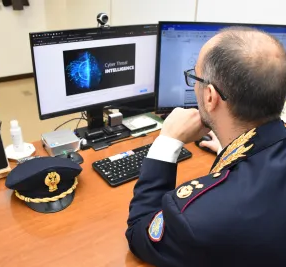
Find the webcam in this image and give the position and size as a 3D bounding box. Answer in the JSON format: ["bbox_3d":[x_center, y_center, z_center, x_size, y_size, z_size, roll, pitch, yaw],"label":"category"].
[{"bbox_3d":[-0.145,-0.422,1.125,0.047,0.055,0.050,-16,32,-33],"label":"webcam"}]

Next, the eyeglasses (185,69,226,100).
[{"bbox_3d":[0.191,-0.118,0.698,0.144,0.048,0.144,-10,24,-30],"label":"eyeglasses"}]

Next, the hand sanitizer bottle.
[{"bbox_3d":[-0.485,0.011,1.157,0.041,0.125,0.041,-9,29,-23],"label":"hand sanitizer bottle"}]

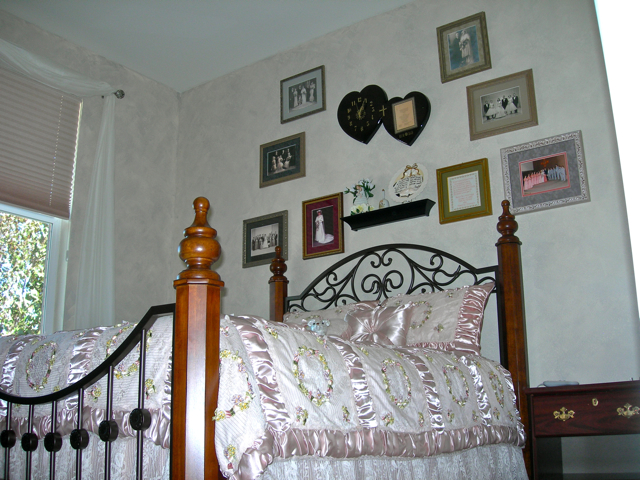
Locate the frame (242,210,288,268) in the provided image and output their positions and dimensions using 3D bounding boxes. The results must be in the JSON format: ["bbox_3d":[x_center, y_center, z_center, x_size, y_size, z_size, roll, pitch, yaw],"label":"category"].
[{"bbox_3d":[-0.373,0.001,4.828,0.398,0.344,0.028,-11,-17,34],"label":"frame"}]

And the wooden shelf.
[{"bbox_3d":[0.409,-0.140,4.237,0.593,0.075,0.120,-11,-17,34],"label":"wooden shelf"}]

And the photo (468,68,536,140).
[{"bbox_3d":[1.030,-0.758,3.983,0.391,0.336,0.028,-11,-17,34],"label":"photo"}]

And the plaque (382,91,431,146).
[{"bbox_3d":[0.528,-0.713,4.223,0.322,0.336,0.025,-11,-16,33],"label":"plaque"}]

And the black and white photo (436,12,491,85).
[{"bbox_3d":[0.859,-1.143,4.193,0.312,0.369,0.028,-11,-17,34],"label":"black and white photo"}]

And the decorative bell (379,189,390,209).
[{"bbox_3d":[0.380,-0.239,4.168,0.065,0.137,0.065,-1,-13,0],"label":"decorative bell"}]

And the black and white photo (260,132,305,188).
[{"bbox_3d":[-0.248,-0.530,4.738,0.375,0.308,0.025,-11,-16,33],"label":"black and white photo"}]

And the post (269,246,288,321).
[{"bbox_3d":[-0.243,0.811,4.305,0.125,1.589,0.125,-11,-16,33],"label":"post"}]

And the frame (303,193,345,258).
[{"bbox_3d":[0.024,-0.085,4.561,0.320,0.398,0.028,-11,-17,34],"label":"frame"}]

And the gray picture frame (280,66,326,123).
[{"bbox_3d":[-0.114,-0.998,4.864,0.382,0.332,0.028,-11,-17,34],"label":"gray picture frame"}]

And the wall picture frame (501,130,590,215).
[{"bbox_3d":[1.175,-0.340,3.678,0.419,0.382,0.025,-11,-16,33],"label":"wall picture frame"}]

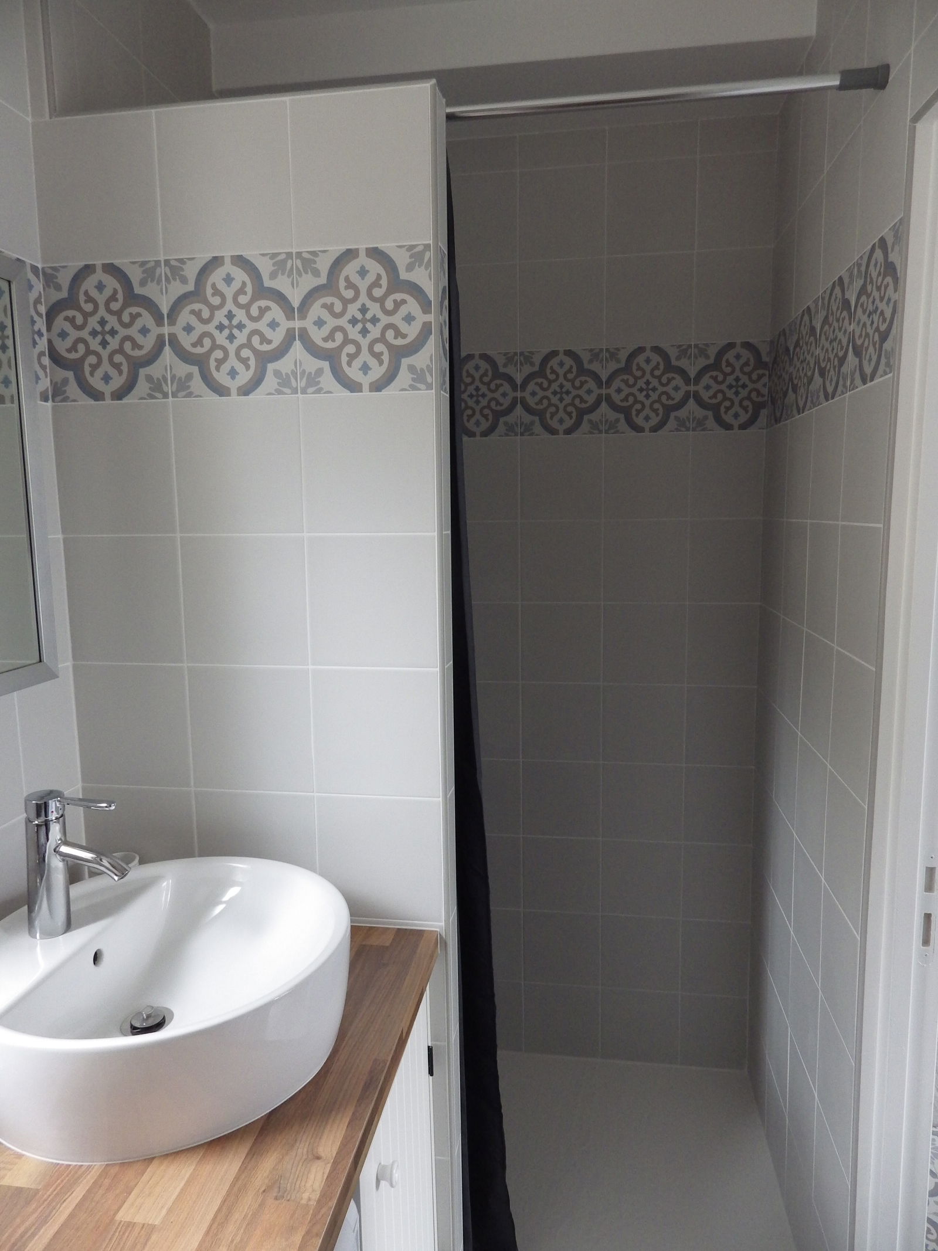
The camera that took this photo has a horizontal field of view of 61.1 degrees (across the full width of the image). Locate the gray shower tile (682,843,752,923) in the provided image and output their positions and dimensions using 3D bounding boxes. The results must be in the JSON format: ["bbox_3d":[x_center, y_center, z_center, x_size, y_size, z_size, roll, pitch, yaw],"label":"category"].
[{"bbox_3d":[0.618,0.641,1.985,0.168,0.200,0.010,0,8,8],"label":"gray shower tile"}]

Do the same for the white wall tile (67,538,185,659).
[{"bbox_3d":[-0.541,-0.039,1.257,0.196,0.200,0.010,0,8,9],"label":"white wall tile"}]

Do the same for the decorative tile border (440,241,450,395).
[{"bbox_3d":[-0.038,-0.437,1.161,0.010,0.200,0.065,1,8,8],"label":"decorative tile border"}]

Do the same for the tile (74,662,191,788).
[{"bbox_3d":[-0.538,0.161,1.283,0.196,0.200,0.010,0,8,9],"label":"tile"}]

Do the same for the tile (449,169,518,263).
[{"bbox_3d":[0.017,-0.958,1.881,0.200,0.200,0.010,0,7,8],"label":"tile"}]

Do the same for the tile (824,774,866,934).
[{"bbox_3d":[0.598,0.348,1.253,0.010,0.200,0.187,0,8,9],"label":"tile"}]

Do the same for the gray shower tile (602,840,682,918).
[{"bbox_3d":[0.439,0.647,2.030,0.200,0.200,0.010,0,7,8],"label":"gray shower tile"}]

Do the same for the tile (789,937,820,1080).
[{"bbox_3d":[0.636,0.724,1.499,0.010,0.200,0.200,0,7,9],"label":"tile"}]

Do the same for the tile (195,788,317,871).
[{"bbox_3d":[-0.339,0.362,1.281,0.200,0.196,0.010,0,7,9],"label":"tile"}]

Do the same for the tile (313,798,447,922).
[{"bbox_3d":[-0.139,0.363,1.250,0.200,0.196,0.010,0,7,9],"label":"tile"}]

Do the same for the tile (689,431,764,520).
[{"bbox_3d":[0.609,-0.352,1.871,0.167,0.200,0.010,0,8,9],"label":"tile"}]

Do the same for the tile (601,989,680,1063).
[{"bbox_3d":[0.445,1.047,2.082,0.200,0.200,0.010,0,7,8],"label":"tile"}]

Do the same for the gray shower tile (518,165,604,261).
[{"bbox_3d":[0.214,-0.942,1.823,0.198,0.198,0.009,0,8,8],"label":"gray shower tile"}]

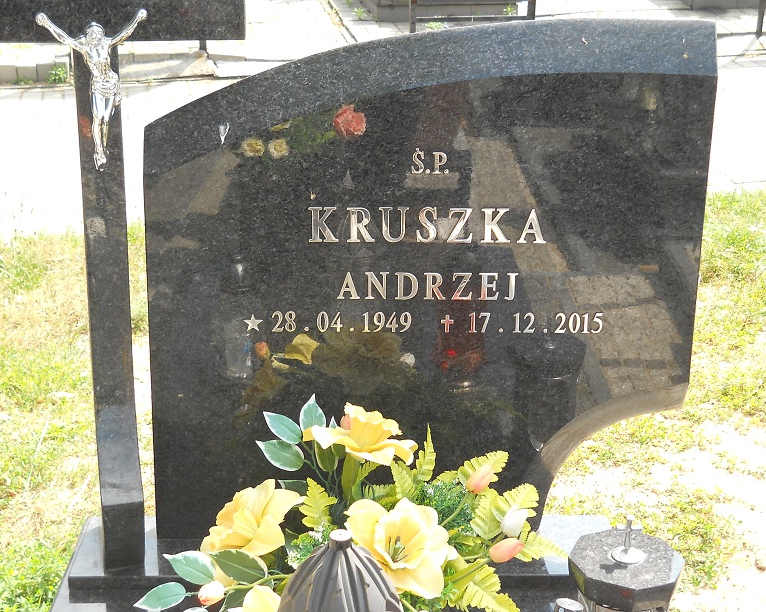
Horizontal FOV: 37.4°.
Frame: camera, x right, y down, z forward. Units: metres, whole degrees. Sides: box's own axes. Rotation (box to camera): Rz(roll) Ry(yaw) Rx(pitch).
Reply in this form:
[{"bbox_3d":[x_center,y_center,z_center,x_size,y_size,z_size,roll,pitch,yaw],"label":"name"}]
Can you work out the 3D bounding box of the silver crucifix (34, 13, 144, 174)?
[{"bbox_3d":[-0.431,-0.321,1.680,0.164,0.240,0.040,1,19,-1],"label":"silver crucifix"}]

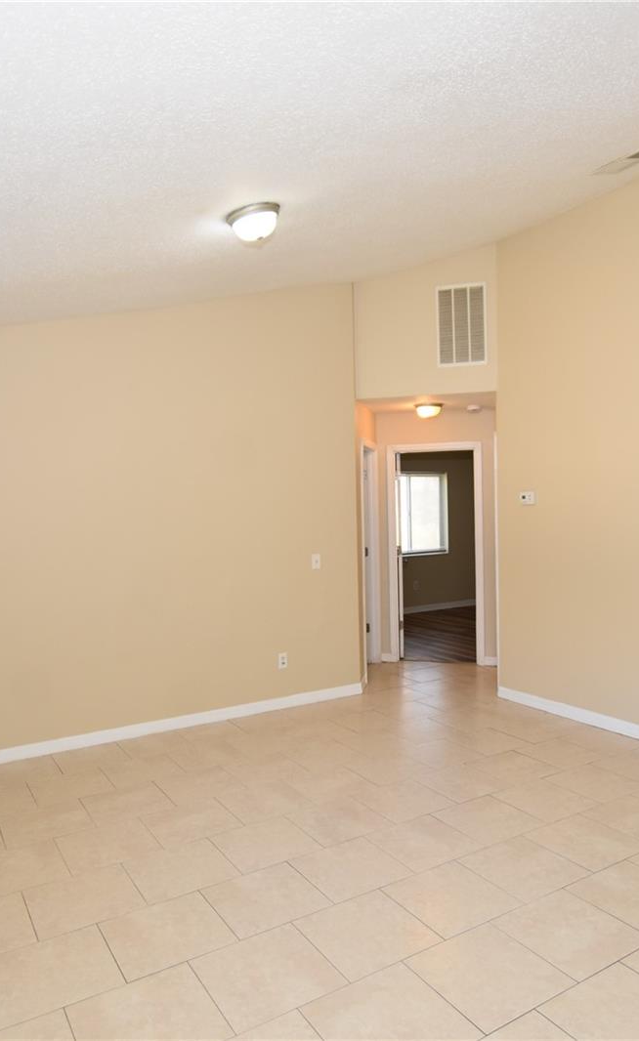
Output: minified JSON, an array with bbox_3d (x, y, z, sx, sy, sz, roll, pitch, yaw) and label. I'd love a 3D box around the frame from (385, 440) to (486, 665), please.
[{"bbox_3d":[1.127,0.328,6.304,0.885,2.105,0.120,-1,2,14],"label":"frame"}]

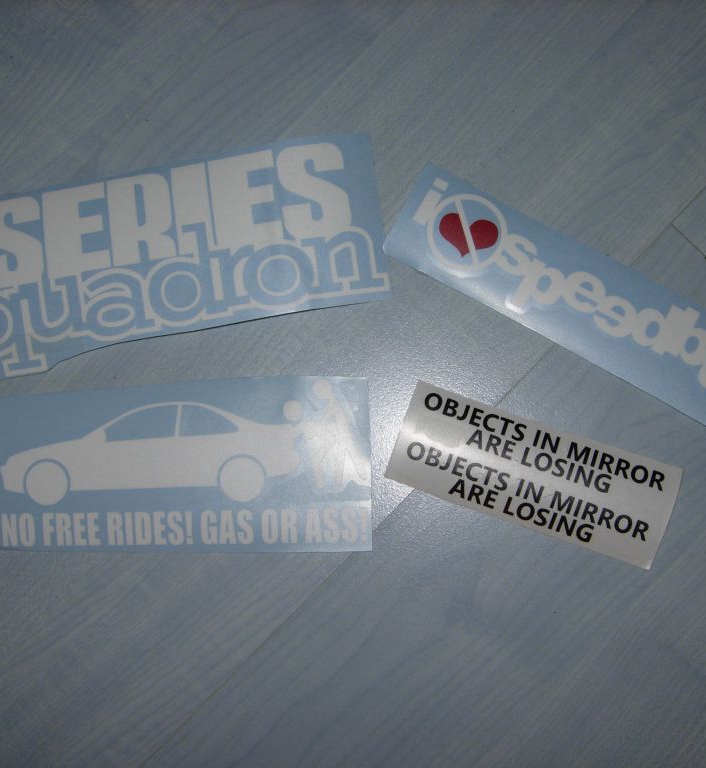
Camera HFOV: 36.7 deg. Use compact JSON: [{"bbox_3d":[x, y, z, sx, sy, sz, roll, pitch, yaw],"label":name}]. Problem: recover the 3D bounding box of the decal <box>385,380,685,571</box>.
[{"bbox_3d":[0.071,0.035,0.419,0.110,0.002,0.041,19,87,5],"label":"decal"}]

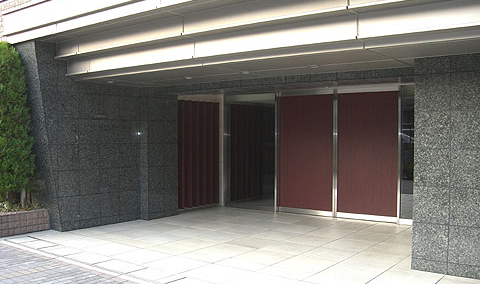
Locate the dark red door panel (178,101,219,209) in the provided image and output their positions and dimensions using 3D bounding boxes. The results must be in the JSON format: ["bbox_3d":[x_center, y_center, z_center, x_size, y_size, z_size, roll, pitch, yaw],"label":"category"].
[{"bbox_3d":[-0.810,0.268,10.835,0.120,2.210,1.350,1,1,34],"label":"dark red door panel"}]

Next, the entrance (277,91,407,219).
[{"bbox_3d":[1.850,0.218,9.821,2.690,2.400,0.200,1,1,34],"label":"entrance"}]

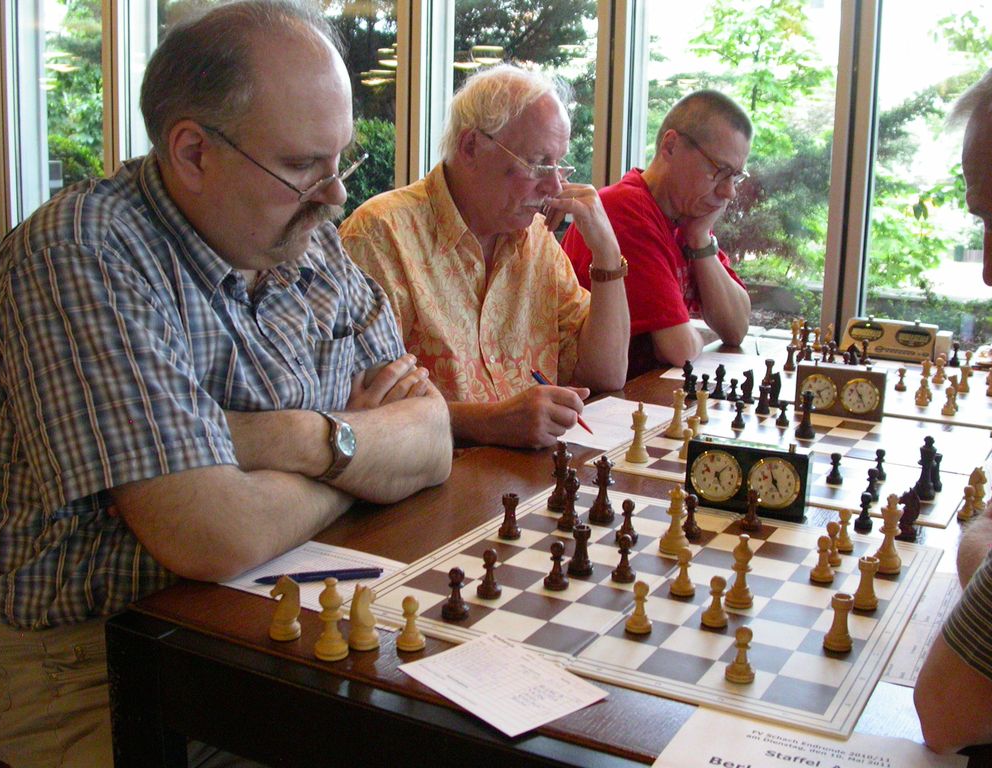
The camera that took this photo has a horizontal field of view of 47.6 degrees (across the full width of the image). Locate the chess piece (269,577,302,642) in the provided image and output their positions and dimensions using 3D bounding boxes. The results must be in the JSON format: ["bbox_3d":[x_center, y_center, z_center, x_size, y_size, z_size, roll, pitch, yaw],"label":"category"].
[{"bbox_3d":[-0.188,0.198,1.003,0.030,0.057,0.030,1,12,-3],"label":"chess piece"}]

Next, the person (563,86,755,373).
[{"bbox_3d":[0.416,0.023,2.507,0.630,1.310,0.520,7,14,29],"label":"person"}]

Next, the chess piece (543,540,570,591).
[{"bbox_3d":[0.063,0.186,1.159,0.025,0.048,0.025,1,12,3],"label":"chess piece"}]

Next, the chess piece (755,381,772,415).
[{"bbox_3d":[0.463,0.026,1.943,0.025,0.048,0.025,3,12,13],"label":"chess piece"}]

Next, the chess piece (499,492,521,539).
[{"bbox_3d":[0.017,0.153,1.312,0.027,0.052,0.027,1,12,0],"label":"chess piece"}]

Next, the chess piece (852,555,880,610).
[{"bbox_3d":[0.357,0.190,1.078,0.027,0.051,0.027,8,13,29],"label":"chess piece"}]

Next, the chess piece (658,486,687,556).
[{"bbox_3d":[0.198,0.146,1.228,0.033,0.076,0.033,8,13,29],"label":"chess piece"}]

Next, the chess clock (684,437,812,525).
[{"bbox_3d":[0.313,0.114,1.383,0.149,0.090,0.045,7,13,26],"label":"chess clock"}]

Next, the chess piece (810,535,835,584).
[{"bbox_3d":[0.341,0.180,1.167,0.026,0.048,0.026,7,14,29],"label":"chess piece"}]

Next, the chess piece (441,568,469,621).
[{"bbox_3d":[-0.038,0.200,1.085,0.026,0.048,0.026,0,12,-2],"label":"chess piece"}]

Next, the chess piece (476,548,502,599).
[{"bbox_3d":[-0.006,0.190,1.136,0.025,0.048,0.025,1,12,0],"label":"chess piece"}]

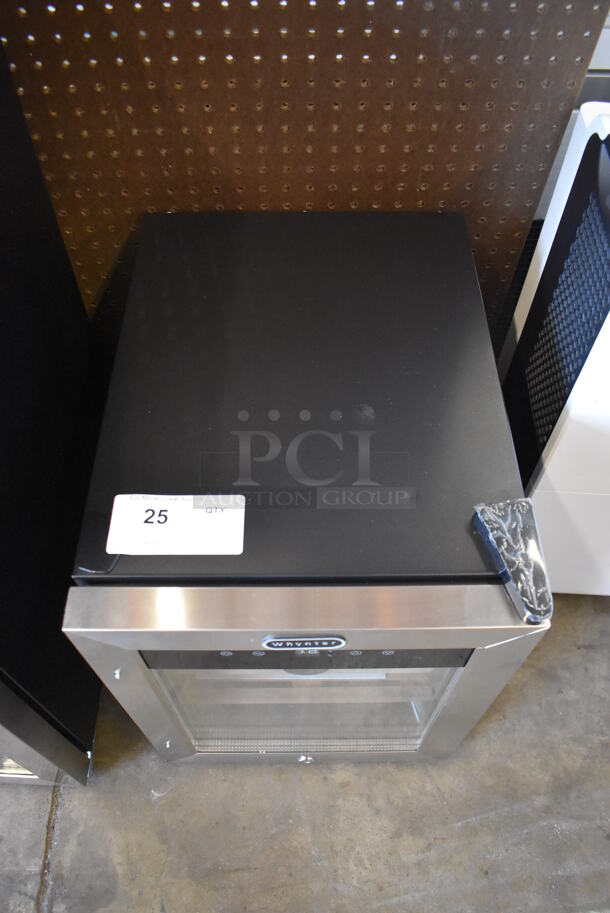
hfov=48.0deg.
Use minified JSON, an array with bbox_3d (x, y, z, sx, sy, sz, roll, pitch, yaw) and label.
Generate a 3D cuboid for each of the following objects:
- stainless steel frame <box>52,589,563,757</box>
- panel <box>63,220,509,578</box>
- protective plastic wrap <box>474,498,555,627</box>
[{"bbox_3d":[0.002,0.232,0.659,0.339,0.436,0.034,0,55,0],"label":"stainless steel frame"},{"bbox_3d":[0.000,-0.084,0.632,0.345,0.020,0.433,0,55,0],"label":"panel"},{"bbox_3d":[0.147,0.075,0.488,0.043,0.019,0.096,0,55,0],"label":"protective plastic wrap"}]

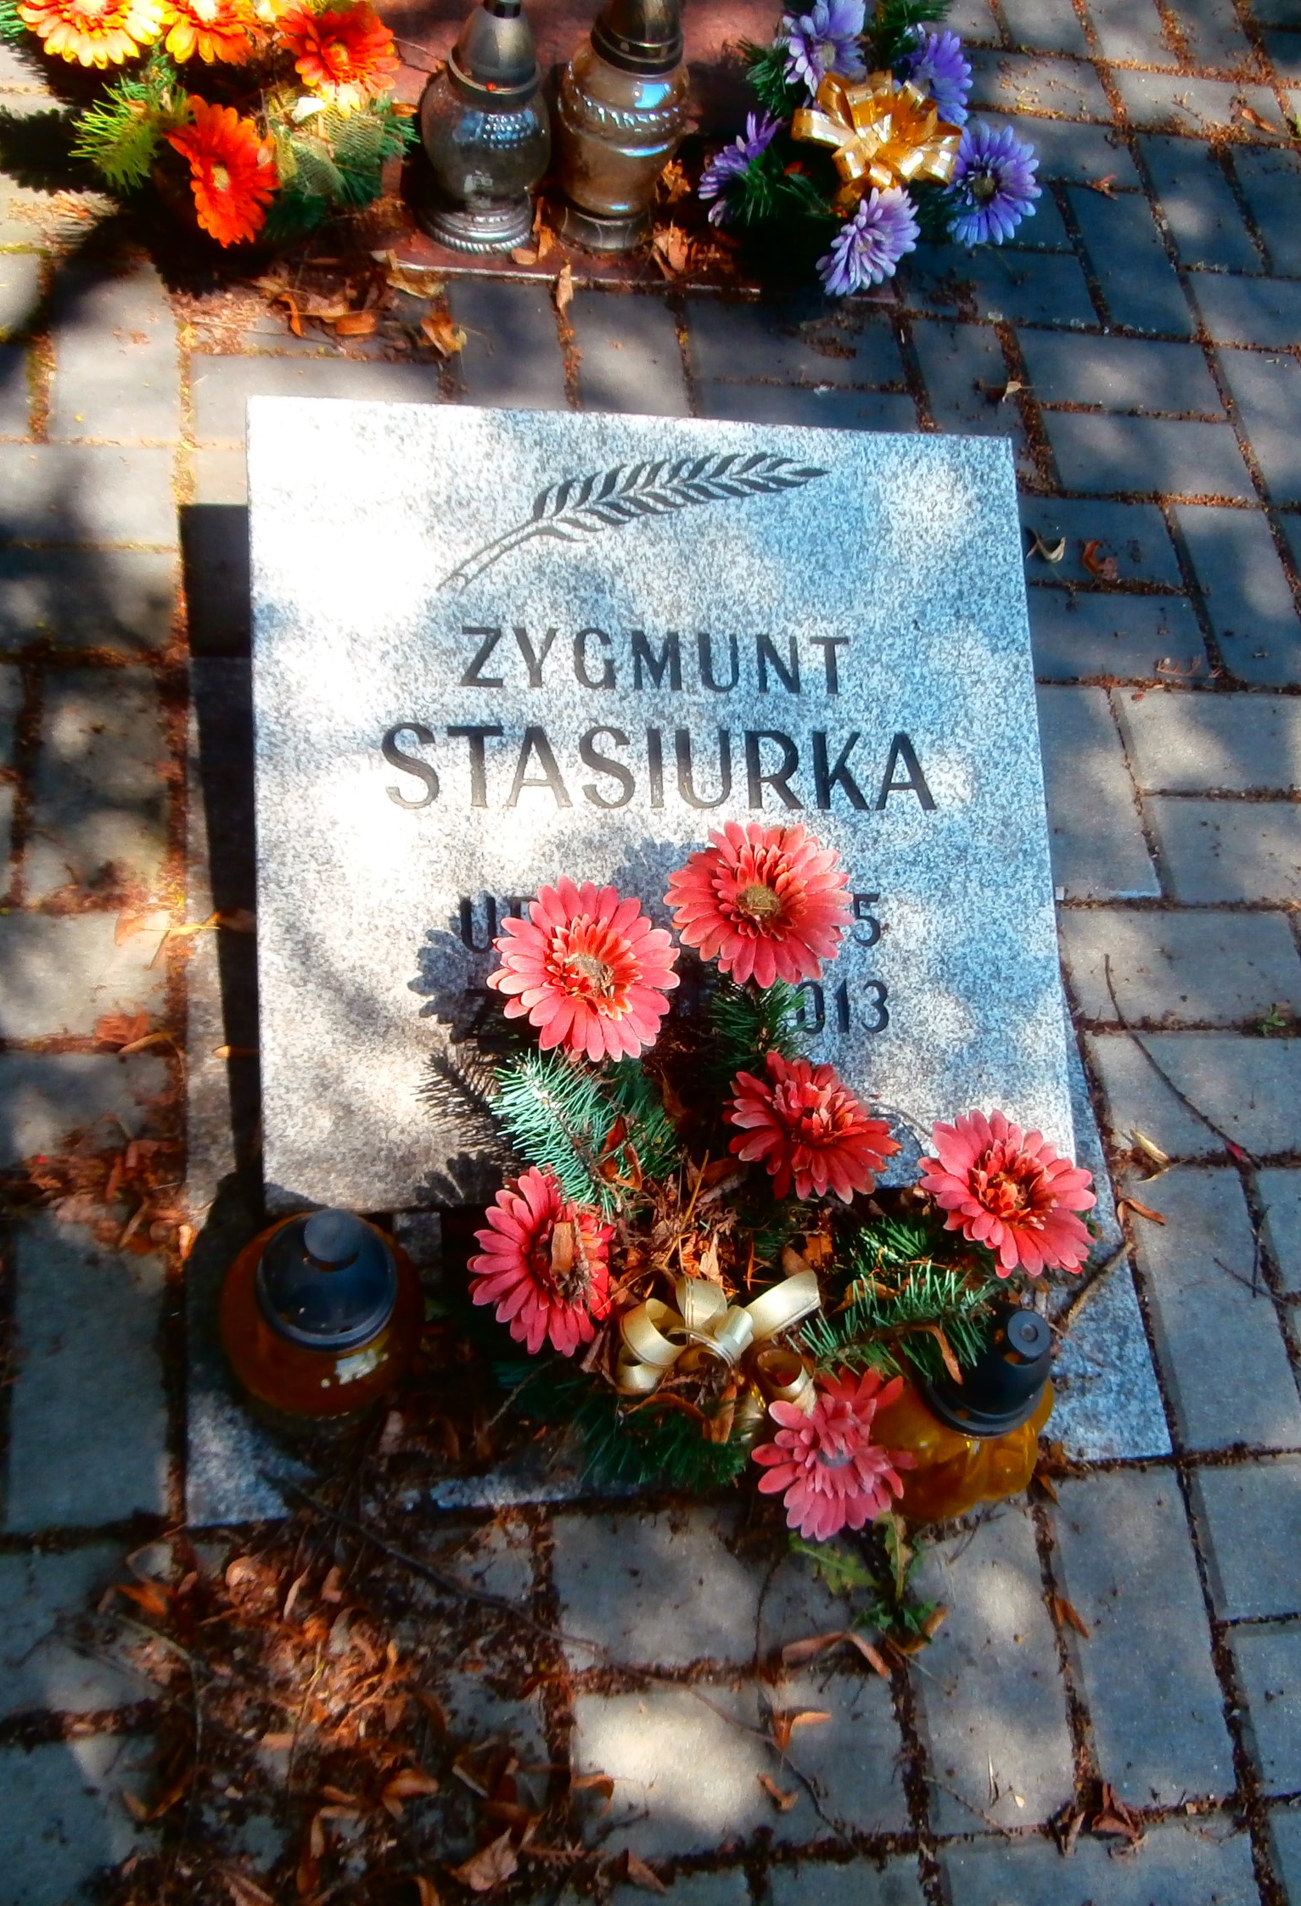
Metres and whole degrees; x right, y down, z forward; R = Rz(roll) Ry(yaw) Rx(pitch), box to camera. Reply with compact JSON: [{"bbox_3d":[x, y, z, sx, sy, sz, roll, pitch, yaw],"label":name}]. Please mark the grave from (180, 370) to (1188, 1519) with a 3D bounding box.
[{"bbox_3d":[0.020,-0.014,1.159,0.613,0.231,0.647,-1,62,-12],"label":"grave"}]

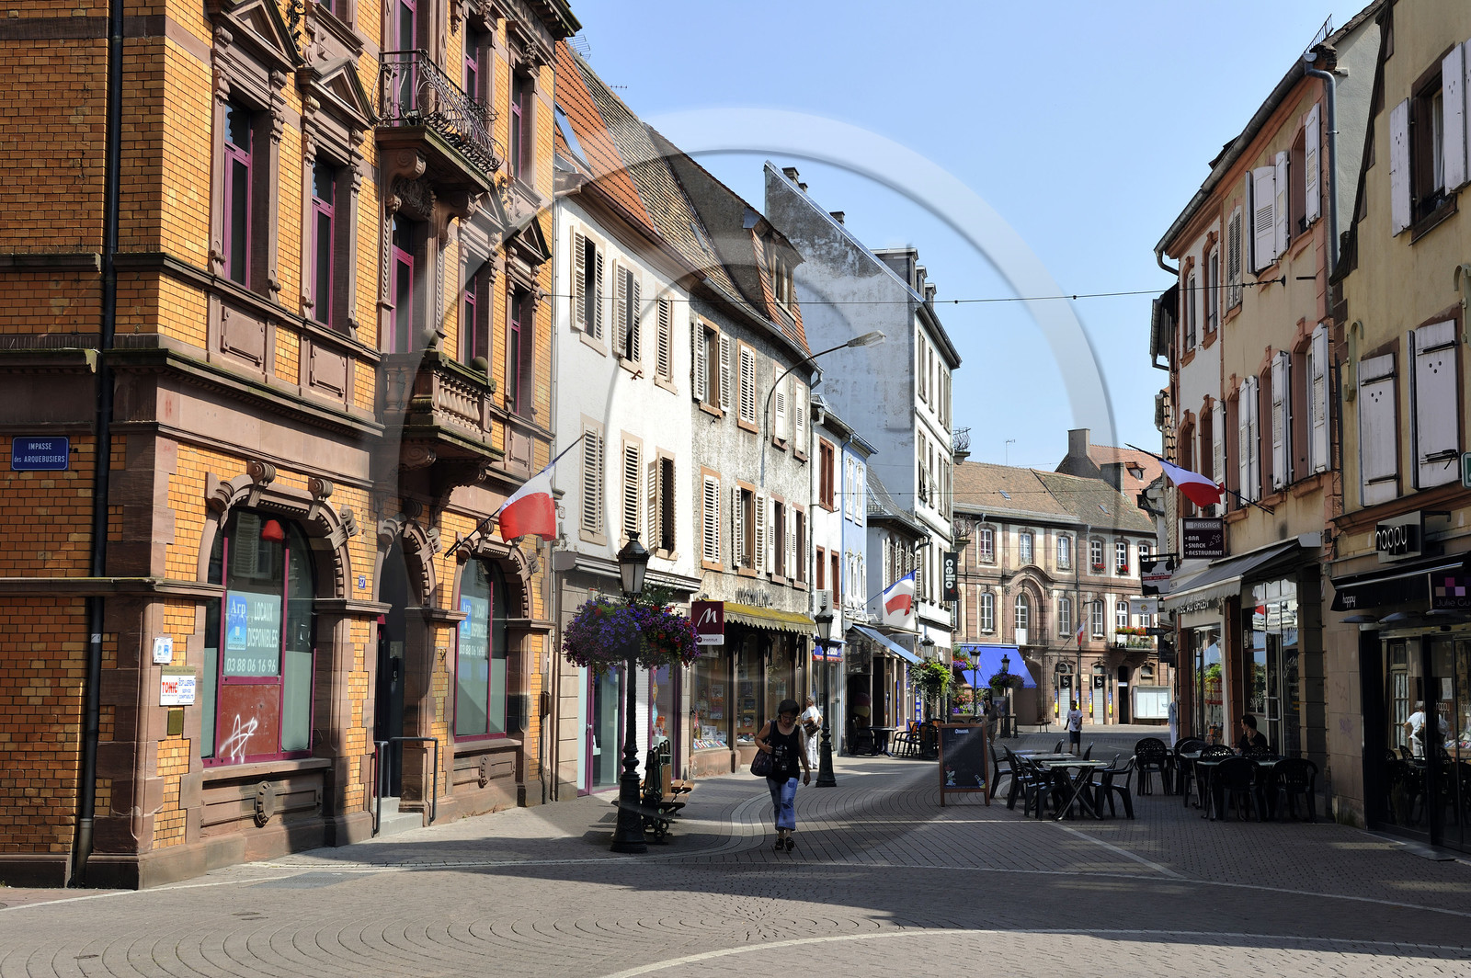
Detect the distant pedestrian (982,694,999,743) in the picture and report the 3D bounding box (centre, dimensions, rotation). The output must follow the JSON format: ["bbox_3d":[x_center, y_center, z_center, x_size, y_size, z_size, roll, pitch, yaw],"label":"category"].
[{"bbox_3d":[9.200,8.324,70.394,0.550,1.700,0.450,-1,-6,12],"label":"distant pedestrian"}]

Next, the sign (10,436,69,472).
[{"bbox_3d":[-6.020,-0.306,16.980,0.500,0.300,0.020,0,-5,4],"label":"sign"}]

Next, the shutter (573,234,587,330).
[{"bbox_3d":[-2.628,-3.517,33.115,0.050,1.671,0.580,-1,-6,12],"label":"shutter"}]

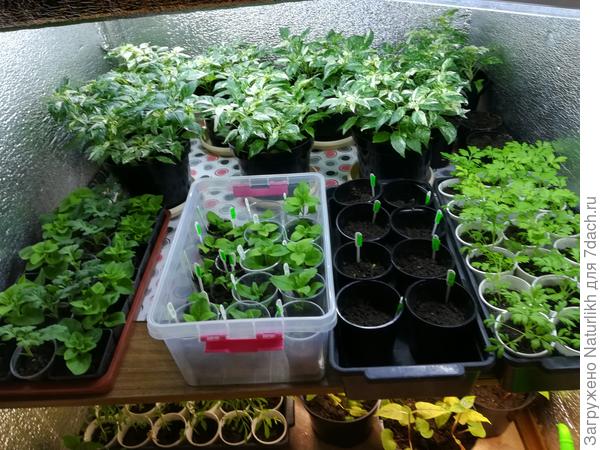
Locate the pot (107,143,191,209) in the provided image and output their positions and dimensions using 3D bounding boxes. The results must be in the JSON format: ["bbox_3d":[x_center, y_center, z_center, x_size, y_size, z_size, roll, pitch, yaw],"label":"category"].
[{"bbox_3d":[-0.347,-0.139,1.086,0.184,0.152,0.184,-3,38,3],"label":"pot"}]

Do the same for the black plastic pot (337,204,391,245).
[{"bbox_3d":[0.120,0.033,0.847,0.097,0.097,0.097,-2,37,5],"label":"black plastic pot"}]

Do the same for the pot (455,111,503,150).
[{"bbox_3d":[0.439,-0.210,1.122,0.111,0.105,0.111,-2,37,5],"label":"pot"}]

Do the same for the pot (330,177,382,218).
[{"bbox_3d":[0.123,-0.032,0.958,0.101,0.094,0.101,-3,38,3],"label":"pot"}]

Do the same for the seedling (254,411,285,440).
[{"bbox_3d":[-0.061,0.399,0.897,0.060,0.065,0.060,-2,37,5],"label":"seedling"}]

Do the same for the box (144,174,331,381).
[{"bbox_3d":[-0.076,0.082,0.785,0.259,0.167,0.370,-3,38,3],"label":"box"}]

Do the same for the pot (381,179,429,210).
[{"bbox_3d":[0.214,-0.021,0.915,0.097,0.097,0.097,-2,37,5],"label":"pot"}]

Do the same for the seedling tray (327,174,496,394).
[{"bbox_3d":[0.161,0.084,0.796,0.213,0.089,0.472,-2,37,5],"label":"seedling tray"}]

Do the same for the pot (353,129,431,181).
[{"bbox_3d":[0.217,-0.166,1.054,0.184,0.152,0.184,-3,38,3],"label":"pot"}]

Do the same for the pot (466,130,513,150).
[{"bbox_3d":[0.432,-0.150,1.050,0.104,0.100,0.104,-2,37,5],"label":"pot"}]

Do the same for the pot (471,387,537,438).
[{"bbox_3d":[0.441,0.395,1.048,0.177,0.157,0.177,-3,38,3],"label":"pot"}]

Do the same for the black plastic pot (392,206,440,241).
[{"bbox_3d":[0.221,0.032,0.866,0.101,0.094,0.101,-3,38,3],"label":"black plastic pot"}]

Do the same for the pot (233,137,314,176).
[{"bbox_3d":[-0.058,-0.158,1.076,0.184,0.152,0.184,-3,38,3],"label":"pot"}]

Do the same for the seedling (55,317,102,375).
[{"bbox_3d":[-0.344,0.187,0.699,0.067,0.058,0.067,-2,37,5],"label":"seedling"}]

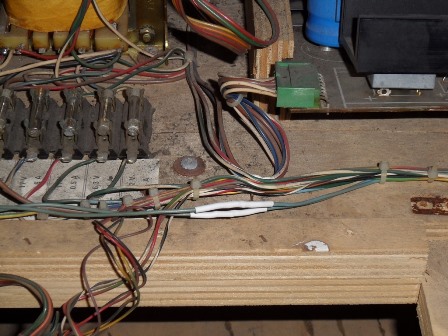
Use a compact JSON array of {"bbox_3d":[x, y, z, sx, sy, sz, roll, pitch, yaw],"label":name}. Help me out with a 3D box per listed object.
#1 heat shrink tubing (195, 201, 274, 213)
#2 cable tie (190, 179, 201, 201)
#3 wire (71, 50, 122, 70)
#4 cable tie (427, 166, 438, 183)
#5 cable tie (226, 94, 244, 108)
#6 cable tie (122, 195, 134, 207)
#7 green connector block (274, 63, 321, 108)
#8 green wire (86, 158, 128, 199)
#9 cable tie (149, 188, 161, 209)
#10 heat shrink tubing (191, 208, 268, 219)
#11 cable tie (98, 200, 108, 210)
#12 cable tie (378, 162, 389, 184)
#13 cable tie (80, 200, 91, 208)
[{"bbox_3d":[0.005,0.019,0.540,0.043,0.005,0.005,-4,39,-4],"label":"heat shrink tubing"},{"bbox_3d":[-0.015,0.011,0.547,0.005,0.010,0.010,-1,38,0],"label":"cable tie"},{"bbox_3d":[-0.074,-0.062,0.611,0.031,0.010,0.010,-1,42,0],"label":"wire"},{"bbox_3d":[0.111,0.003,0.556,0.005,0.008,0.008,-1,38,0],"label":"cable tie"},{"bbox_3d":[0.006,-0.037,0.585,0.005,0.008,0.011,33,52,32],"label":"cable tie"},{"bbox_3d":[-0.049,0.017,0.539,0.005,0.007,0.007,-1,38,0],"label":"cable tie"},{"bbox_3d":[0.041,-0.046,0.592,0.025,0.013,0.028,-1,36,0],"label":"green connector block"},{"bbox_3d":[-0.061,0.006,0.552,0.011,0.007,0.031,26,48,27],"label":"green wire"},{"bbox_3d":[-0.036,0.016,0.540,0.005,0.008,0.010,-1,42,0],"label":"cable tie"},{"bbox_3d":[0.003,0.023,0.535,0.041,0.003,0.004,-5,42,-4],"label":"heat shrink tubing"},{"bbox_3d":[-0.062,0.020,0.537,0.005,0.007,0.007,-1,38,0],"label":"cable tie"},{"bbox_3d":[0.084,0.003,0.553,0.005,0.009,0.010,-1,42,0],"label":"cable tie"},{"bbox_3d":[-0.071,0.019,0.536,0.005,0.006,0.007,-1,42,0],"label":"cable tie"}]

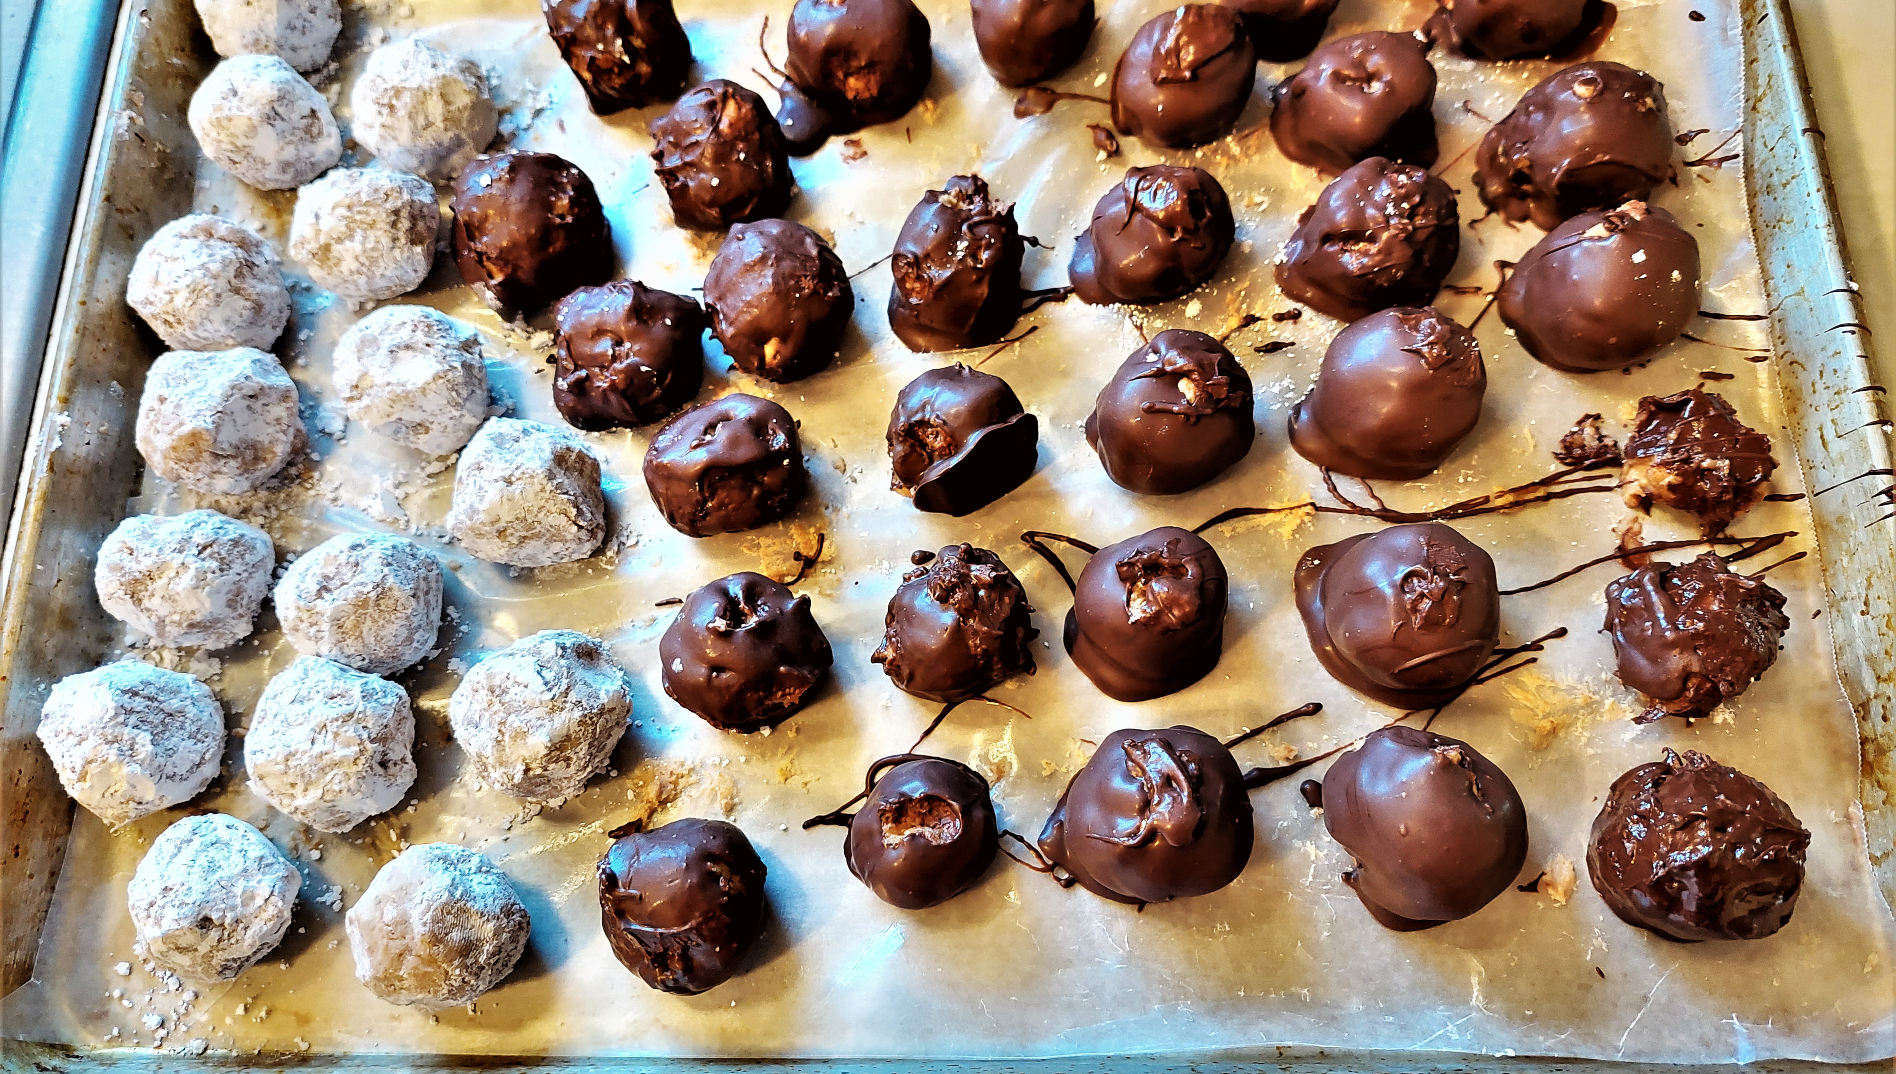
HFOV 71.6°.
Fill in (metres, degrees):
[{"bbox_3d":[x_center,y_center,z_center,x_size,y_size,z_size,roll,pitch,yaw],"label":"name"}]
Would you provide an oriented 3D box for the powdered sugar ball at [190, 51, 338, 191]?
[{"bbox_3d":[-0.188,-0.114,0.362,0.038,0.034,0.037,0,70,1],"label":"powdered sugar ball"}]

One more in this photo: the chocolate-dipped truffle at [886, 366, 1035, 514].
[{"bbox_3d":[0.003,-0.024,0.326,0.038,0.033,0.039,0,70,1],"label":"chocolate-dipped truffle"}]

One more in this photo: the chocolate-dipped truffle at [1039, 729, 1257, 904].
[{"bbox_3d":[0.044,0.062,0.293,0.047,0.035,0.040,0,70,1],"label":"chocolate-dipped truffle"}]

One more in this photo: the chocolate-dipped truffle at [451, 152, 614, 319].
[{"bbox_3d":[-0.107,-0.077,0.338,0.040,0.037,0.043,-1,72,1],"label":"chocolate-dipped truffle"}]

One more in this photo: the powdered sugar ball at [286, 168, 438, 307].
[{"bbox_3d":[-0.151,-0.078,0.342,0.037,0.033,0.035,0,72,1],"label":"powdered sugar ball"}]

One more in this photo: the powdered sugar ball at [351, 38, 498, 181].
[{"bbox_3d":[-0.142,-0.116,0.358,0.038,0.035,0.038,-1,72,1],"label":"powdered sugar ball"}]

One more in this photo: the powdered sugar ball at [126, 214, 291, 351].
[{"bbox_3d":[-0.194,-0.067,0.346,0.039,0.034,0.037,0,72,1],"label":"powdered sugar ball"}]

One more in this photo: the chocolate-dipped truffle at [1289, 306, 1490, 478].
[{"bbox_3d":[0.109,-0.036,0.326,0.047,0.037,0.044,0,70,1],"label":"chocolate-dipped truffle"}]

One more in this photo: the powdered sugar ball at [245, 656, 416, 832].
[{"bbox_3d":[-0.144,0.048,0.307,0.036,0.035,0.041,-1,72,1],"label":"powdered sugar ball"}]

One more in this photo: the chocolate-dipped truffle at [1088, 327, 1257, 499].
[{"bbox_3d":[0.054,-0.030,0.321,0.041,0.037,0.041,-1,72,1],"label":"chocolate-dipped truffle"}]

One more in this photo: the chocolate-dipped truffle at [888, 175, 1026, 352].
[{"bbox_3d":[0.002,-0.071,0.340,0.036,0.040,0.046,-1,72,1],"label":"chocolate-dipped truffle"}]

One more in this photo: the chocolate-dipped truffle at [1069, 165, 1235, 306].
[{"bbox_3d":[0.053,-0.079,0.345,0.043,0.035,0.037,-1,72,1],"label":"chocolate-dipped truffle"}]

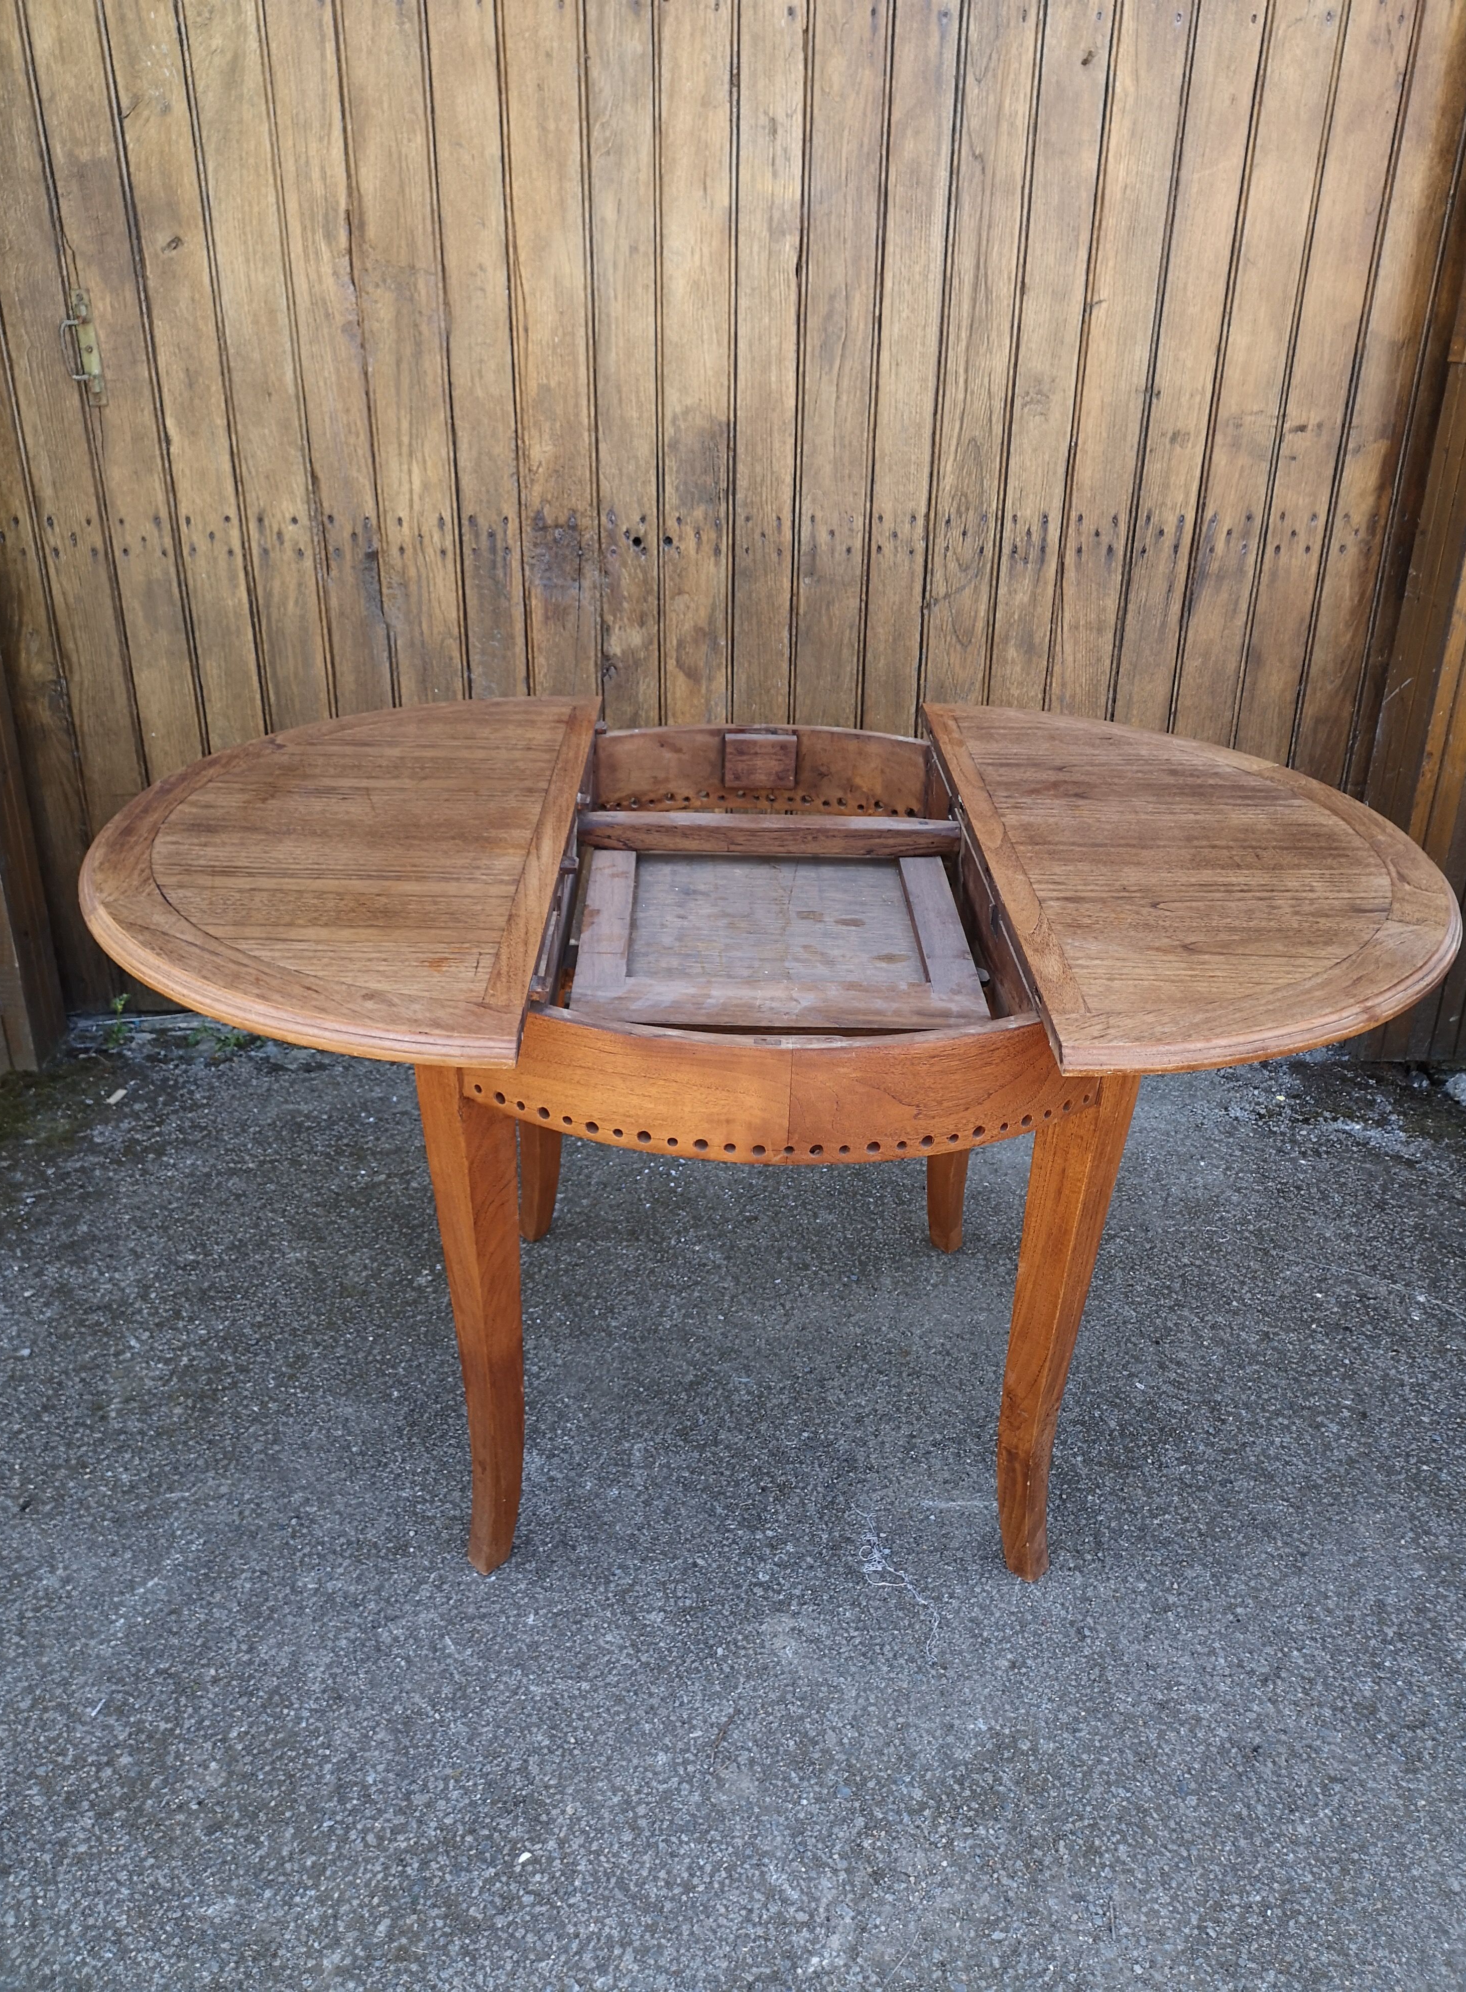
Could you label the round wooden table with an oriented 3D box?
[{"bbox_3d":[0.032,0.160,1.785,1.367,0.760,0.946,1,27,-1],"label":"round wooden table"}]

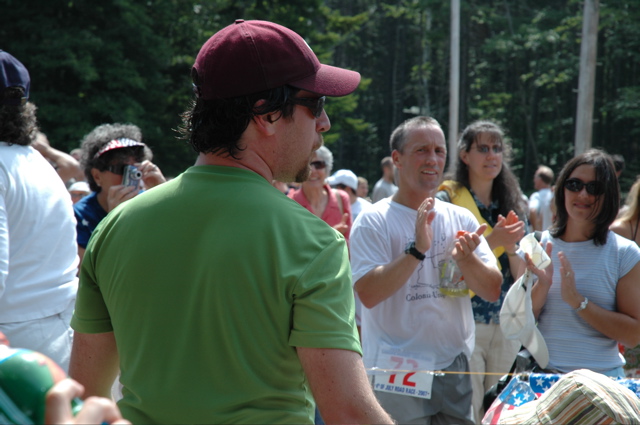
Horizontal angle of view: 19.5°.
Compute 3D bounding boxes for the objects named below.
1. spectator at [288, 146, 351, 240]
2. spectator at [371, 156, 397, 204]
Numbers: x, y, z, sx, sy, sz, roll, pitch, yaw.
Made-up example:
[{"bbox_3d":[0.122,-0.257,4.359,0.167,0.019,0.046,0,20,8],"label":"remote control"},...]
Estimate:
[{"bbox_3d":[-0.020,0.465,10.810,0.500,1.700,0.360,1,1,-5],"label":"spectator"},{"bbox_3d":[0.636,0.360,17.810,0.330,1.780,0.500,1,1,-30],"label":"spectator"}]

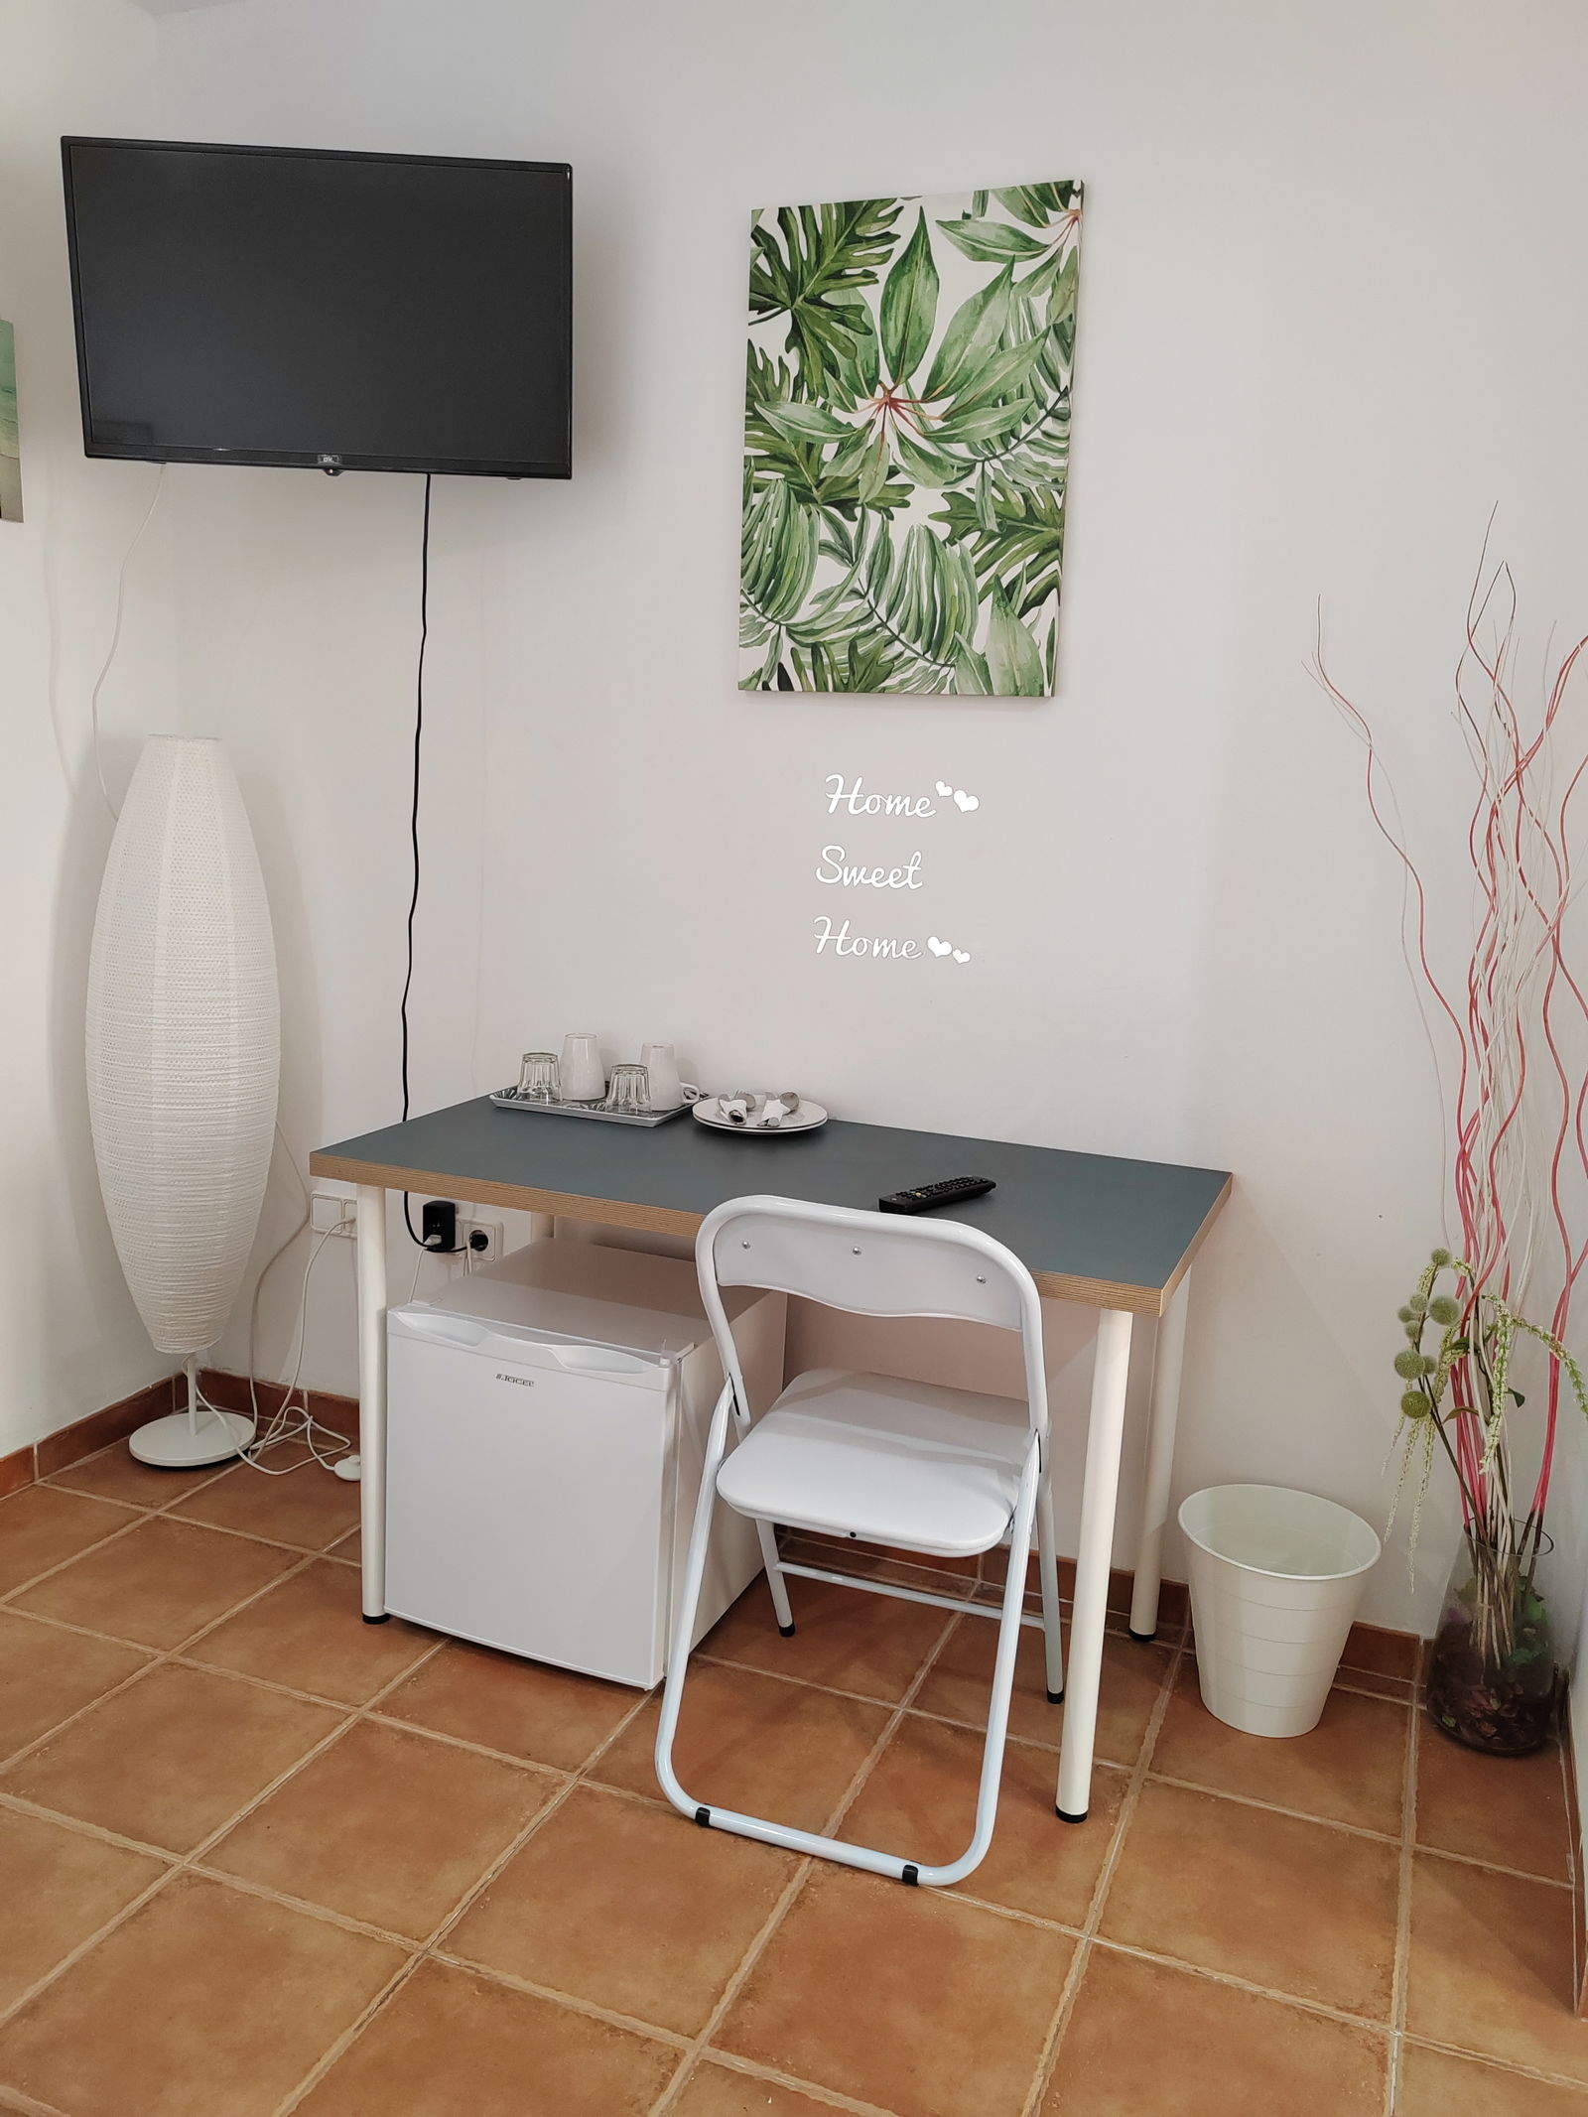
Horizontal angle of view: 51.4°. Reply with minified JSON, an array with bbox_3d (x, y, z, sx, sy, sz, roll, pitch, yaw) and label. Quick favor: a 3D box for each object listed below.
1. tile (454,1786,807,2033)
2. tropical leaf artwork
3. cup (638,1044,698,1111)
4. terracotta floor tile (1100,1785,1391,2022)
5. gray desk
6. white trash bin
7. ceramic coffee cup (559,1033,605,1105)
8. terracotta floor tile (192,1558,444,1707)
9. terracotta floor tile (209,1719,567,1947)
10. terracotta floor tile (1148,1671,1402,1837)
[{"bbox_3d":[-0.194,0.999,1.951,0.325,0.010,0.325,7,12,21],"label":"tile"},{"bbox_3d":[0.162,-0.900,2.454,0.500,0.700,0.023,7,12,21],"label":"tropical leaf artwork"},{"bbox_3d":[-0.206,0.029,2.699,0.105,0.101,0.078,-1,12,-15],"label":"cup"},{"bbox_3d":[0.563,1.017,2.014,0.325,0.010,0.325,7,12,21],"label":"terracotta floor tile"},{"bbox_3d":[-0.032,0.514,2.464,1.198,0.737,0.599,7,12,22],"label":"gray desk"},{"bbox_3d":[0.678,0.798,2.352,0.278,0.277,0.278,7,12,22],"label":"white trash bin"},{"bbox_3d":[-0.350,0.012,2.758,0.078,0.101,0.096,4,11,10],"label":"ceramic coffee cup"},{"bbox_3d":[-0.692,0.869,2.510,0.325,0.010,0.325,7,12,21],"label":"terracotta floor tile"},{"bbox_3d":[-0.503,0.955,2.062,0.320,0.010,0.320,7,12,22],"label":"terracotta floor tile"},{"bbox_3d":[0.692,0.962,2.322,0.325,0.010,0.325,7,12,21],"label":"terracotta floor tile"}]

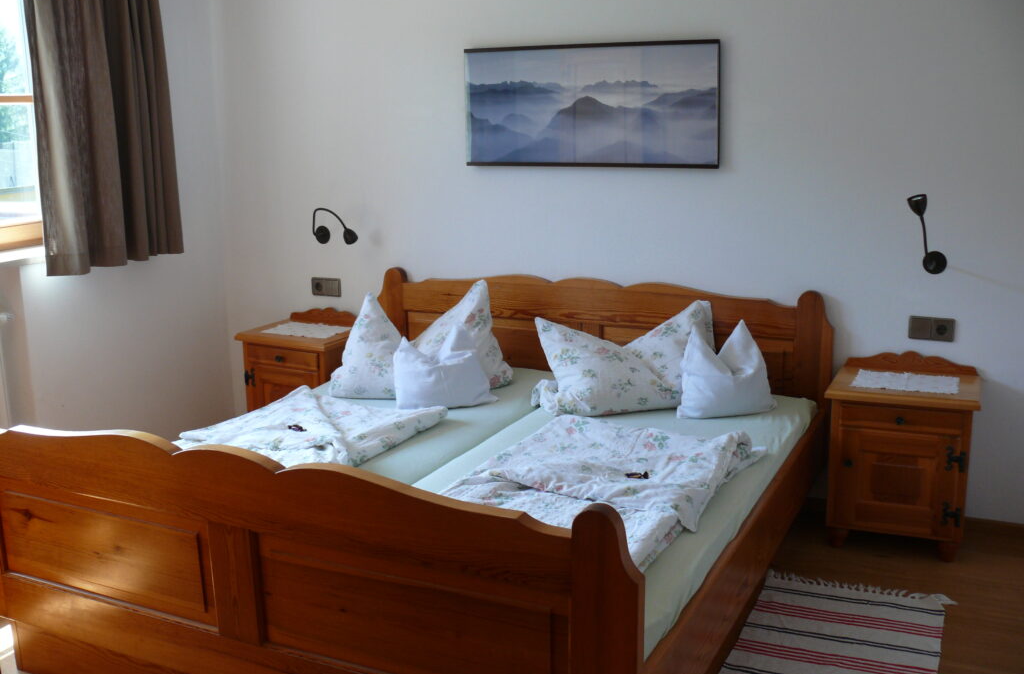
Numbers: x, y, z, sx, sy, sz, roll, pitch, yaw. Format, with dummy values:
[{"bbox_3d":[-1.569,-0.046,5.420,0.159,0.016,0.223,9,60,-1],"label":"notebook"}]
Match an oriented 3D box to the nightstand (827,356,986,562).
[{"bbox_3d":[1.320,0.394,3.514,0.476,0.642,0.371,5,13,26],"label":"nightstand"}]

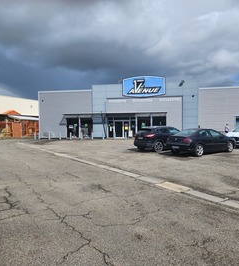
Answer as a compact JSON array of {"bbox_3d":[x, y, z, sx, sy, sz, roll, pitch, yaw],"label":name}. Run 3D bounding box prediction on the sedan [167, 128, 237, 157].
[{"bbox_3d":[4.911,0.470,13.826,4.676,1.445,1.811,-2,2,-33],"label":"sedan"}]

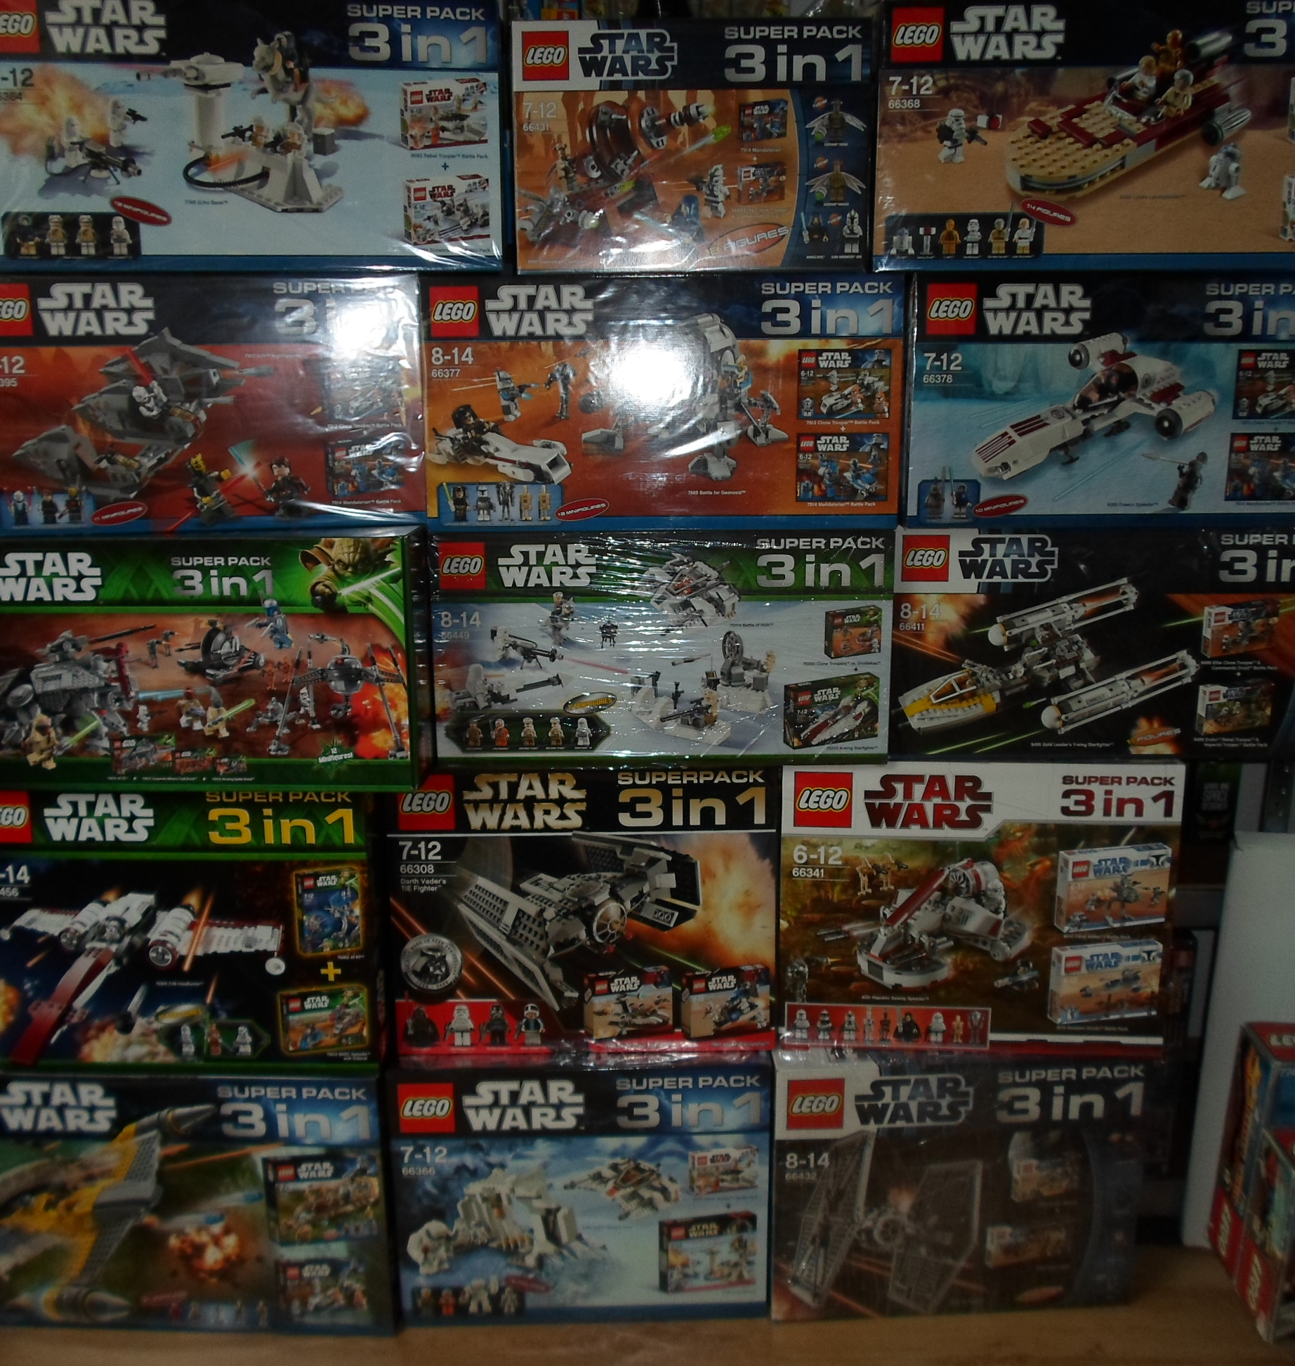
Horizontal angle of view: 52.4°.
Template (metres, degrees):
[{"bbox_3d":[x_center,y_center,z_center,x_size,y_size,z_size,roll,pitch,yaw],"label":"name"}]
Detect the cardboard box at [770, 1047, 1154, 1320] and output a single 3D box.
[{"bbox_3d":[0.391,0.636,1.714,0.471,0.347,0.090,-1,11,-2],"label":"cardboard box"}]

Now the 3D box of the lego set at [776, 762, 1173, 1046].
[{"bbox_3d":[0.408,0.275,1.670,0.486,0.377,0.090,0,11,1],"label":"lego set"}]

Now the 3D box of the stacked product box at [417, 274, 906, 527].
[{"bbox_3d":[0.019,-0.323,1.532,0.541,0.283,0.085,-1,11,-2],"label":"stacked product box"}]

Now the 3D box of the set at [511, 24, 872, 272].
[{"bbox_3d":[0.049,-0.587,1.467,0.386,0.259,0.080,-1,11,0],"label":"set"}]

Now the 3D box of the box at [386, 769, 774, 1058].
[{"bbox_3d":[-0.079,0.277,1.674,0.479,0.374,0.090,-1,11,0],"label":"box"}]

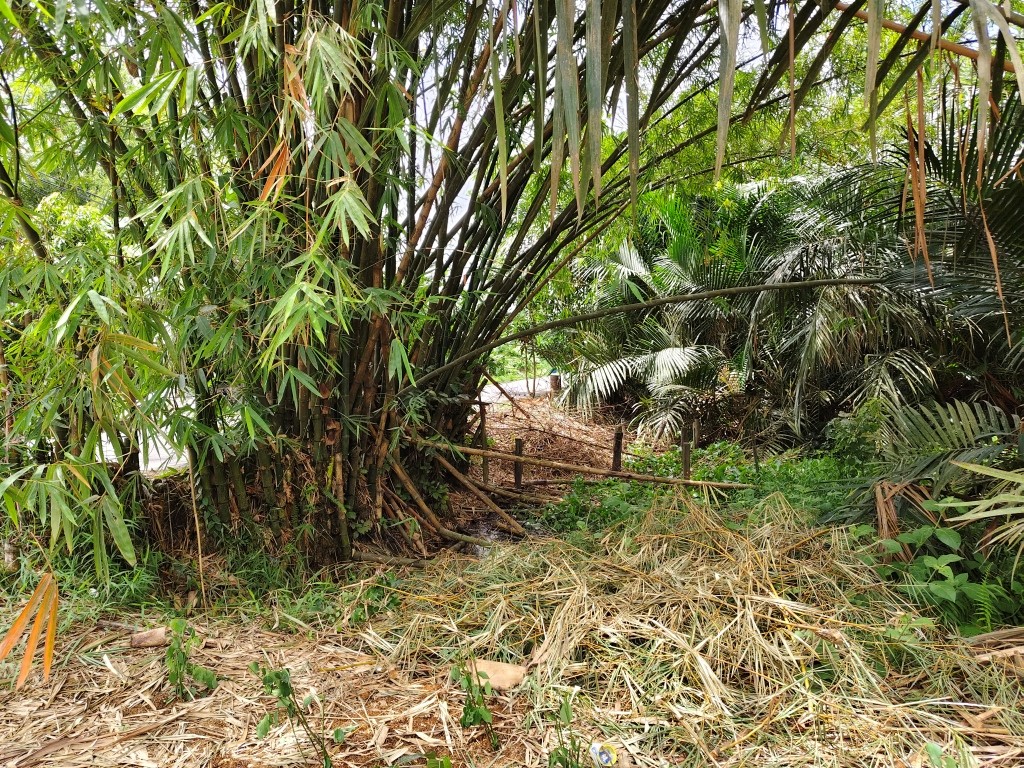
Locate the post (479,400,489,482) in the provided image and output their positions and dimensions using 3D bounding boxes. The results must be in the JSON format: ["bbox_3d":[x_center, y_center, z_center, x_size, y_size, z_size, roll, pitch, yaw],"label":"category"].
[{"bbox_3d":[-0.335,0.676,8.000,0.080,1.020,0.080,-2,3,0],"label":"post"}]

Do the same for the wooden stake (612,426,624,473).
[{"bbox_3d":[1.299,0.799,8.300,0.115,0.550,0.115,3,3,0],"label":"wooden stake"}]

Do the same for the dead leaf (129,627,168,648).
[{"bbox_3d":[-1.816,1.267,3.400,0.200,0.060,0.110,-1,3,-16],"label":"dead leaf"}]

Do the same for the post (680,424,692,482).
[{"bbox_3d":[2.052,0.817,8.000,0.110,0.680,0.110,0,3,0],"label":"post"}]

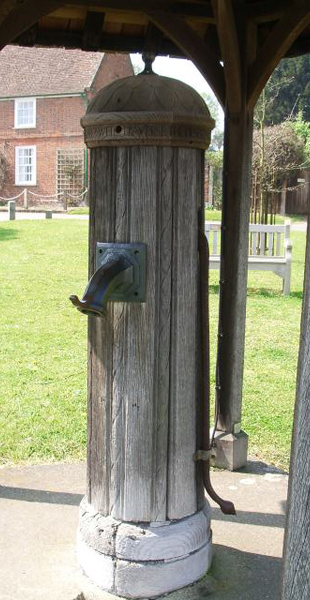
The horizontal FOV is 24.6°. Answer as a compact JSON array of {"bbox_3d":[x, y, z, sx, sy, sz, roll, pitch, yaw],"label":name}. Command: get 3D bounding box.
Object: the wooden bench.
[{"bbox_3d":[0.770,-0.555,8.900,1.800,0.900,0.600,2,10,8],"label":"wooden bench"}]

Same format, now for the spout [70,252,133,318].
[{"bbox_3d":[-0.201,-0.053,2.535,0.125,0.215,0.280,6,11,27],"label":"spout"}]

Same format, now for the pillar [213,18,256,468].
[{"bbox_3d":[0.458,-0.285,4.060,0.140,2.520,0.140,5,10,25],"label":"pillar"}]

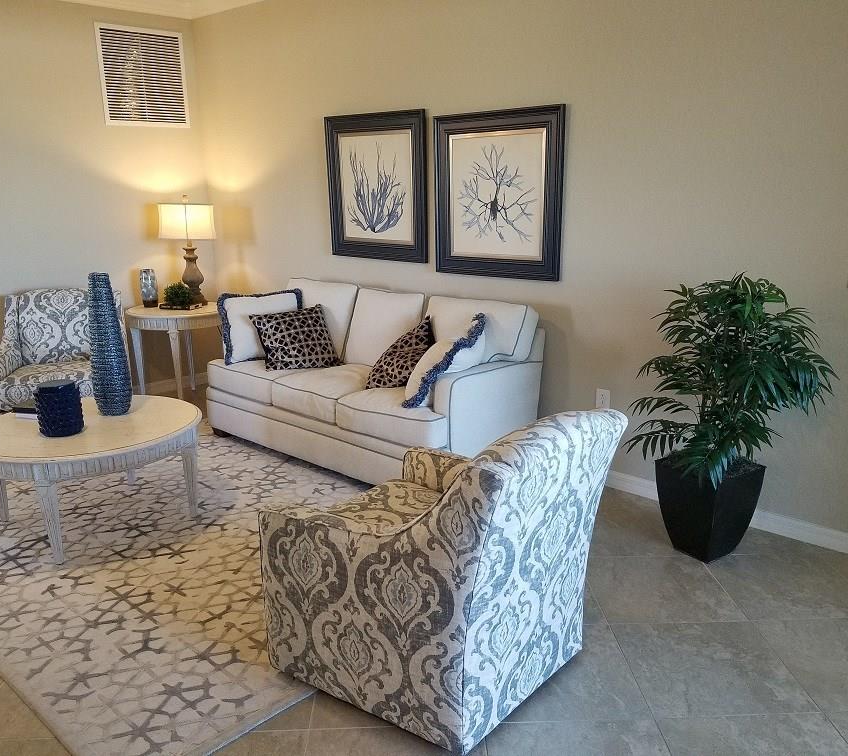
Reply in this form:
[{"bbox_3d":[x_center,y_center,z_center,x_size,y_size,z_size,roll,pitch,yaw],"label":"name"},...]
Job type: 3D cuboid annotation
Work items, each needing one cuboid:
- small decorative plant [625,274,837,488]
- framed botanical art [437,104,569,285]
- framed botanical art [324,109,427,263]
[{"bbox_3d":[1.170,0.024,3.019,0.764,0.827,0.686,12,20,40],"label":"small decorative plant"},{"bbox_3d":[0.390,-0.999,4.161,0.862,0.882,0.035,12,19,42],"label":"framed botanical art"},{"bbox_3d":[-0.287,-1.147,4.567,0.836,0.846,0.037,12,20,40],"label":"framed botanical art"}]

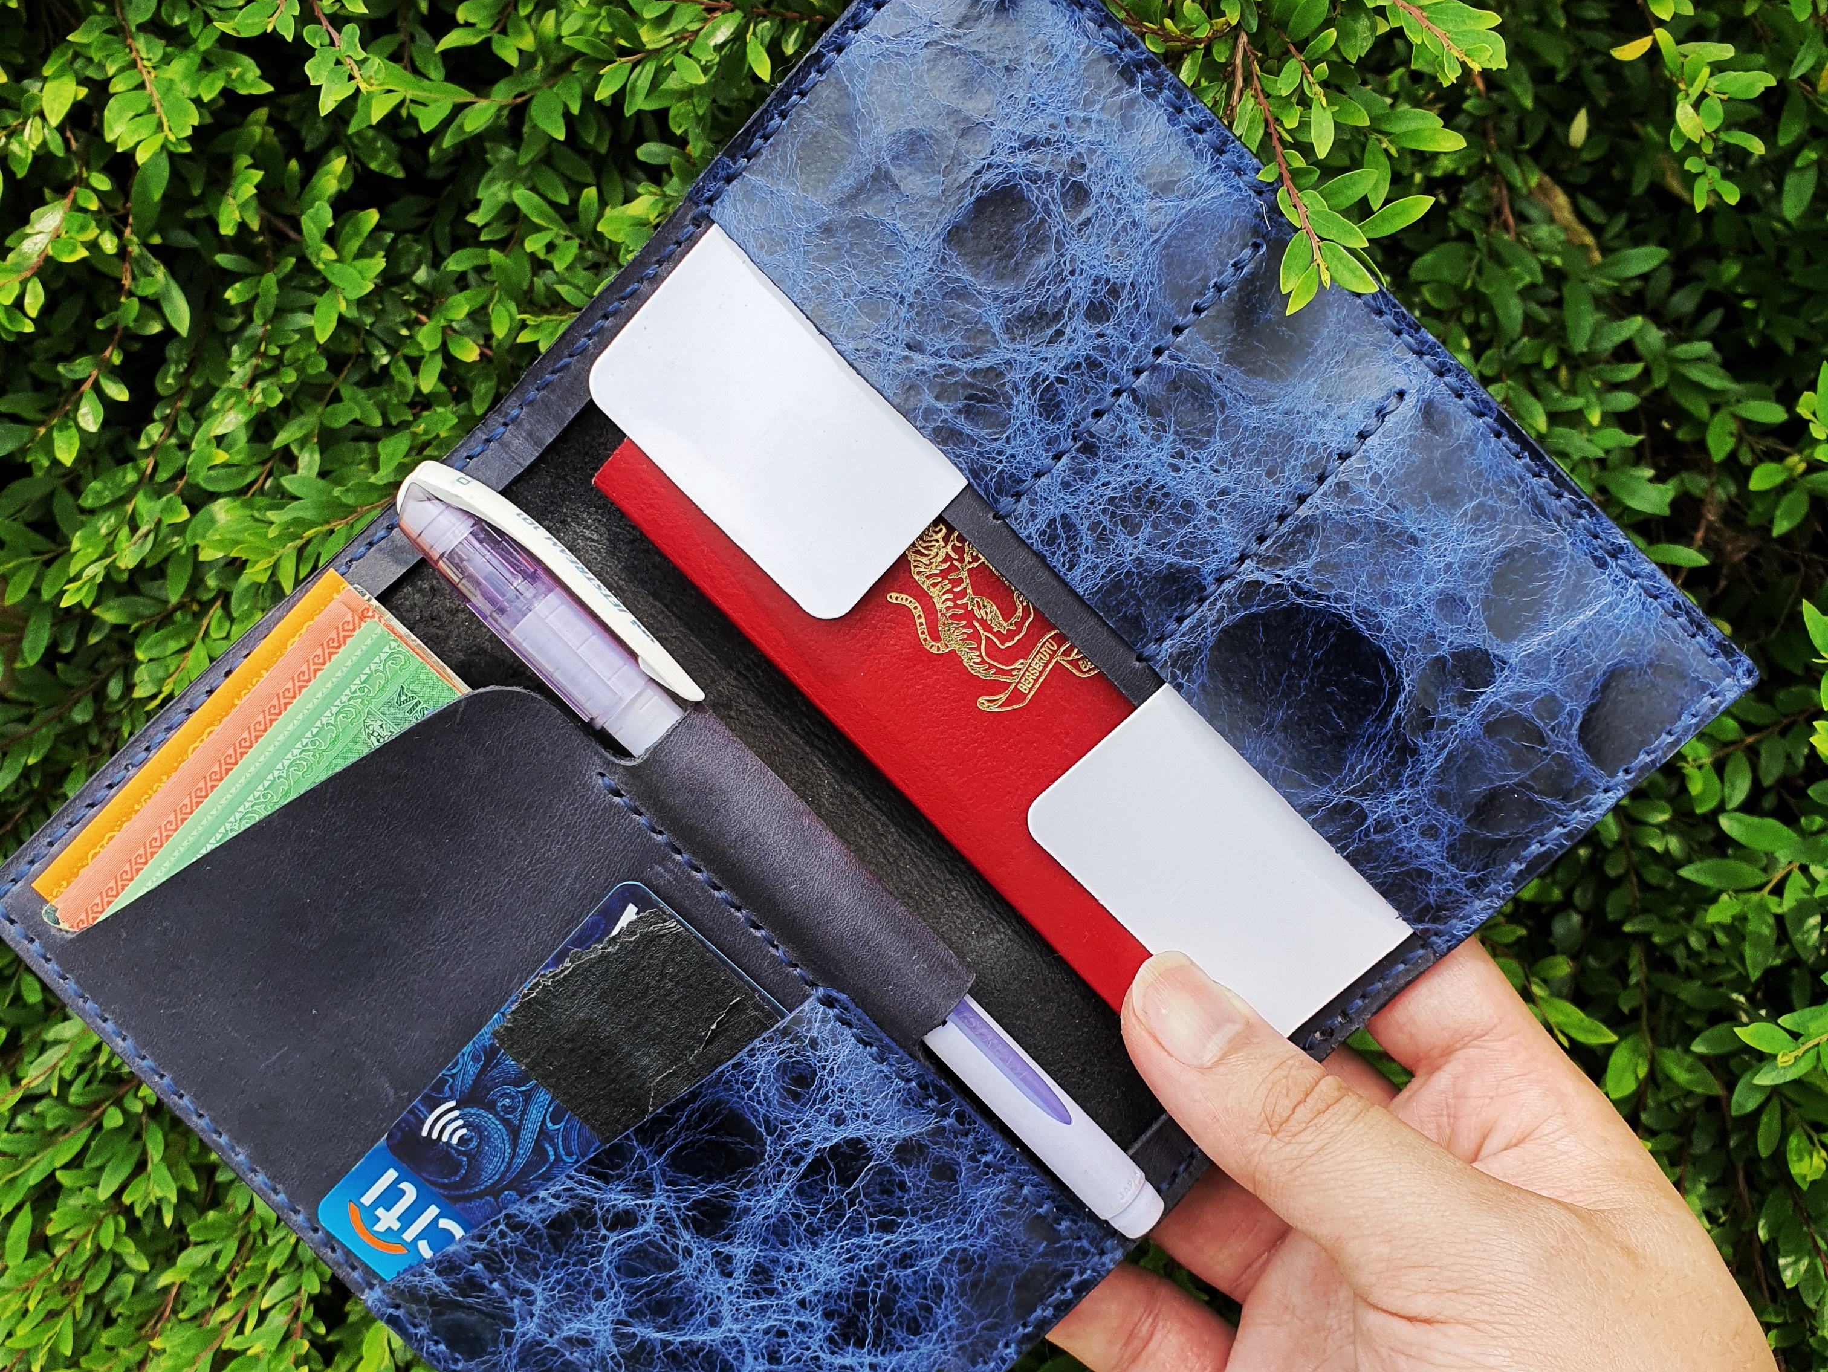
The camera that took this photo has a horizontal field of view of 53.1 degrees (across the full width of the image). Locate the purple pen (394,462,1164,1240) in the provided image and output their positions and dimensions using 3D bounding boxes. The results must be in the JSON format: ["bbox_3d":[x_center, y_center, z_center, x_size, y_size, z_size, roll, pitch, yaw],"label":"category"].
[{"bbox_3d":[-0.018,0.024,0.263,0.015,0.151,0.013,-45,3,3],"label":"purple pen"}]

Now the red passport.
[{"bbox_3d":[0.029,-0.017,0.266,0.125,0.088,0.005,46,9,-3],"label":"red passport"}]

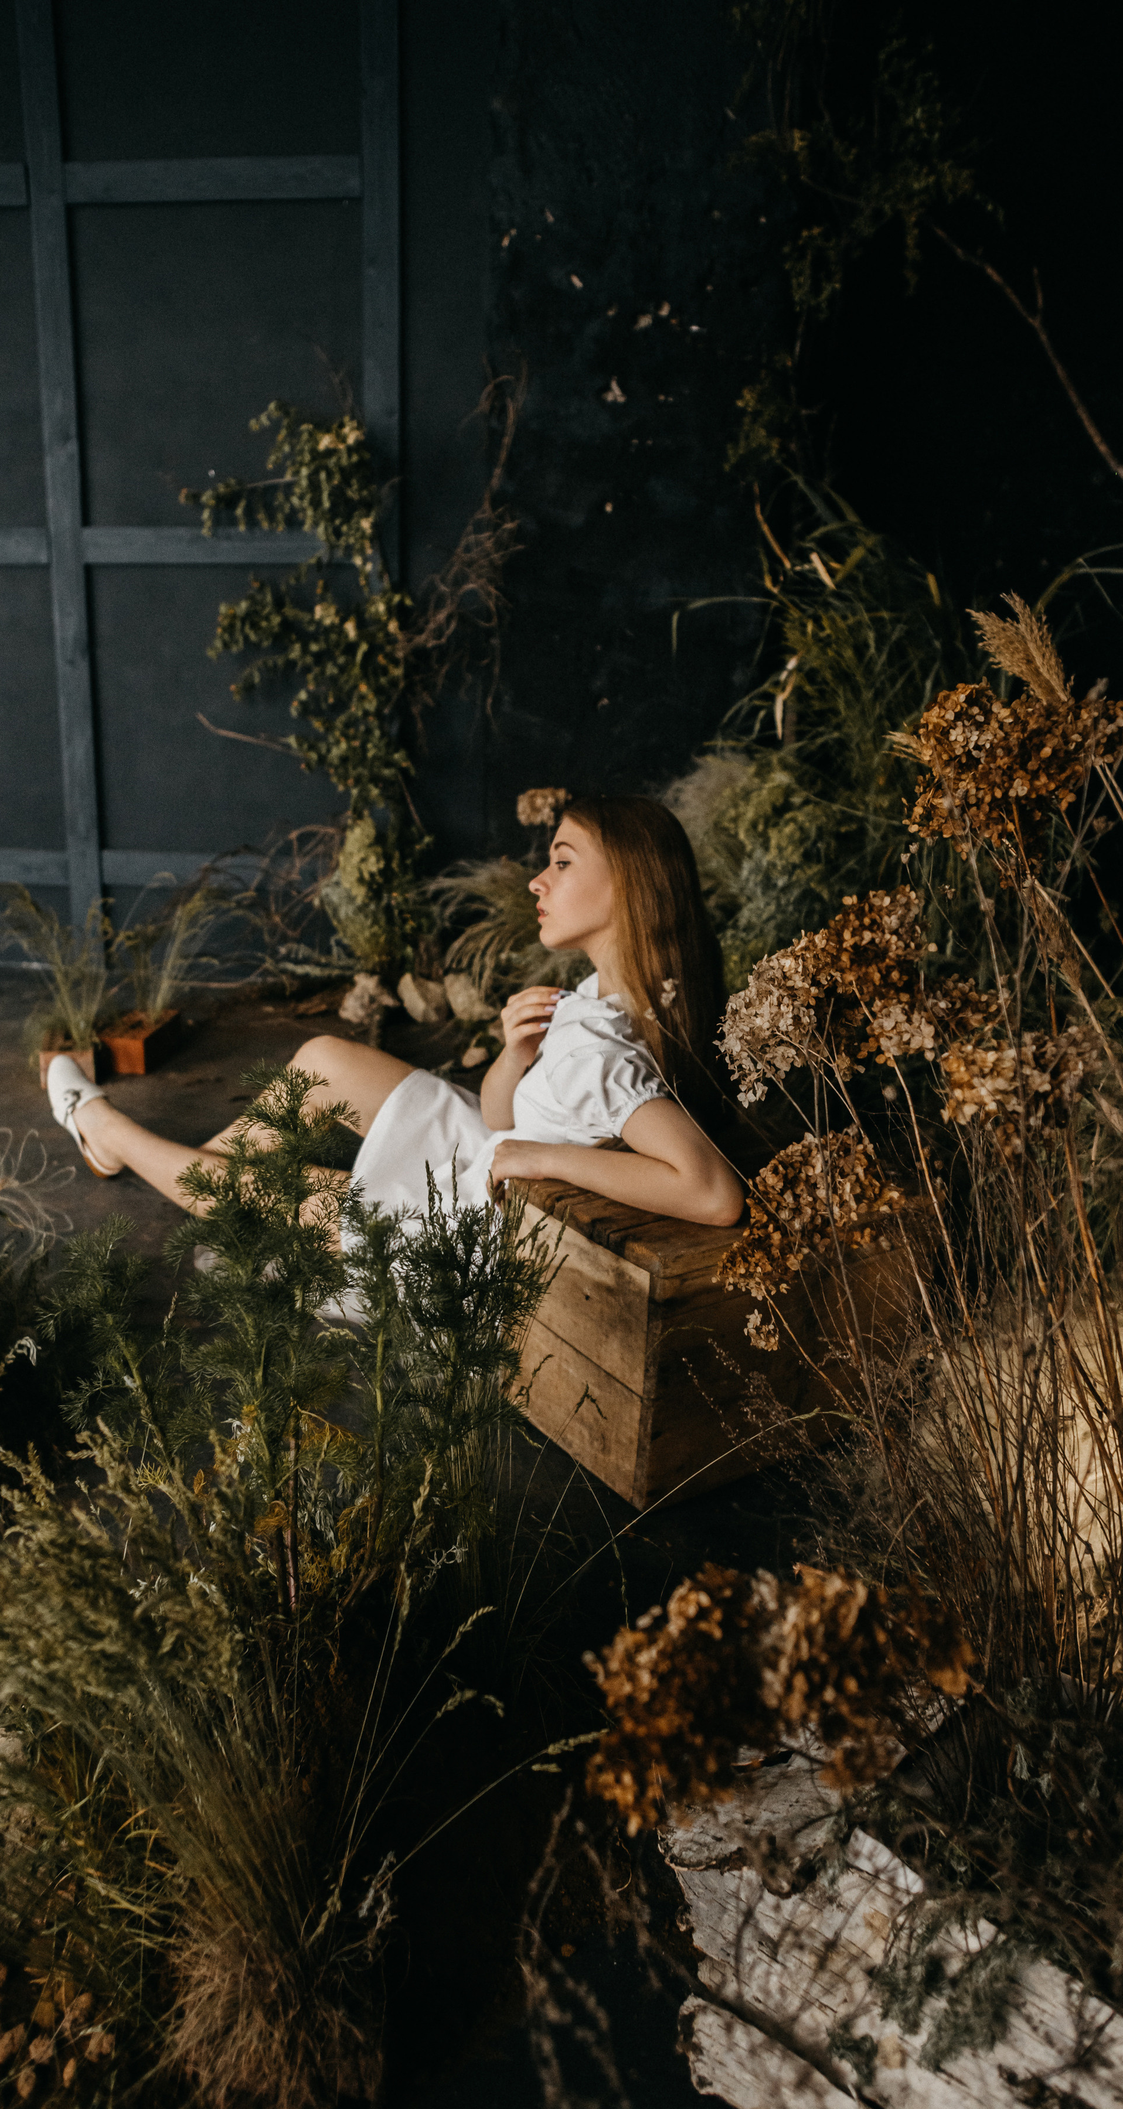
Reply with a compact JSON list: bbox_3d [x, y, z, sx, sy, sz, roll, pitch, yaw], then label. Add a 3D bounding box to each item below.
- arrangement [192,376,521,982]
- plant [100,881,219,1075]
[{"bbox_3d":[-0.661,-1.133,4.483,1.060,1.880,0.550,3,13,7],"label":"arrangement"},{"bbox_3d":[-1.048,-0.214,3.671,0.310,0.480,0.330,3,13,7],"label":"plant"}]

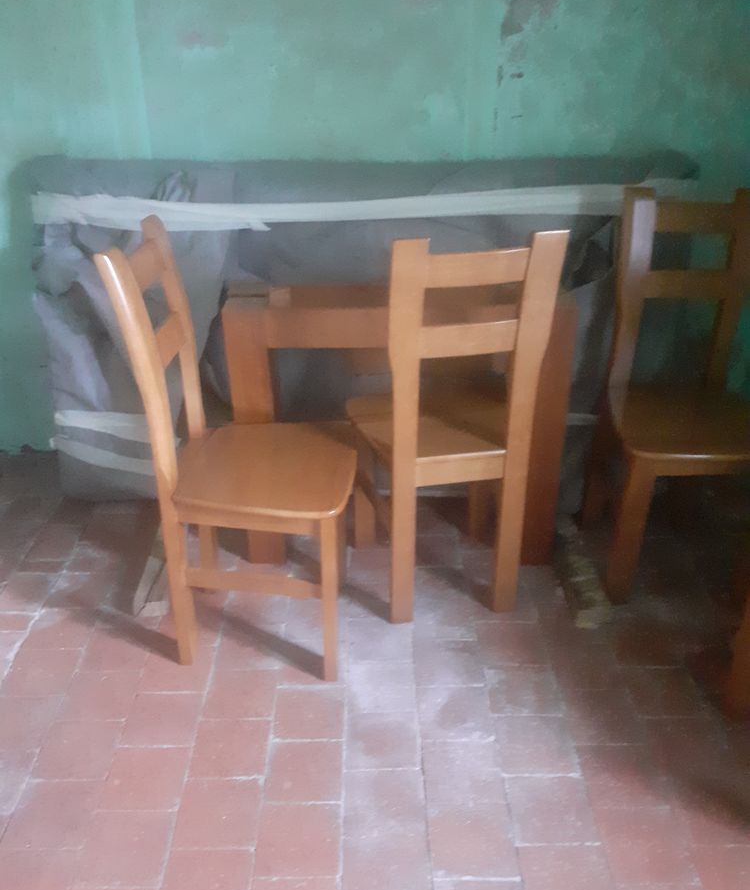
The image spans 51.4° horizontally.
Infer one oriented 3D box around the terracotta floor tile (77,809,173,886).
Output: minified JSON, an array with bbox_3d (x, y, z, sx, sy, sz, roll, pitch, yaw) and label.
[{"bbox_3d":[-0.458,0.745,1.435,0.154,0.015,0.148,-1,27,0],"label":"terracotta floor tile"}]

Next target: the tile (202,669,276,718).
[{"bbox_3d":[-0.303,0.571,1.771,0.155,0.015,0.148,-1,27,0],"label":"tile"}]

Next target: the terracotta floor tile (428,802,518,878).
[{"bbox_3d":[0.178,0.731,1.439,0.156,0.015,0.148,-1,27,0],"label":"terracotta floor tile"}]

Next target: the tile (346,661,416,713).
[{"bbox_3d":[0.013,0.557,1.786,0.155,0.015,0.148,-1,27,0],"label":"tile"}]

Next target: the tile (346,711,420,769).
[{"bbox_3d":[0.017,0.637,1.672,0.156,0.016,0.150,0,28,0],"label":"tile"}]

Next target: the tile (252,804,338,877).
[{"bbox_3d":[-0.141,0.734,1.444,0.152,0.015,0.148,-1,27,0],"label":"tile"}]

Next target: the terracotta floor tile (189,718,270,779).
[{"bbox_3d":[-0.301,0.640,1.634,0.155,0.015,0.148,-1,27,0],"label":"terracotta floor tile"}]

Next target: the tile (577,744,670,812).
[{"bbox_3d":[0.503,0.679,1.589,0.156,0.016,0.150,0,28,0],"label":"tile"}]

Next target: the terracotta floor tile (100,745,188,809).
[{"bbox_3d":[-0.457,0.671,1.561,0.153,0.015,0.147,-1,29,0],"label":"terracotta floor tile"}]

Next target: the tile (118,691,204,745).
[{"bbox_3d":[-0.466,0.612,1.726,0.156,0.016,0.150,0,28,0],"label":"tile"}]

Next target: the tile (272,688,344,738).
[{"bbox_3d":[-0.144,0.590,1.704,0.153,0.015,0.147,-1,29,0],"label":"tile"}]

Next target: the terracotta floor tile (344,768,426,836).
[{"bbox_3d":[0.018,0.696,1.509,0.153,0.015,0.147,-1,29,0],"label":"terracotta floor tile"}]

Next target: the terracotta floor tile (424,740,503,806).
[{"bbox_3d":[0.180,0.674,1.601,0.156,0.016,0.150,0,28,0],"label":"terracotta floor tile"}]

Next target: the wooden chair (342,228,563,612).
[{"bbox_3d":[0.161,-0.062,1.863,0.423,0.970,0.422,-5,29,-8],"label":"wooden chair"}]

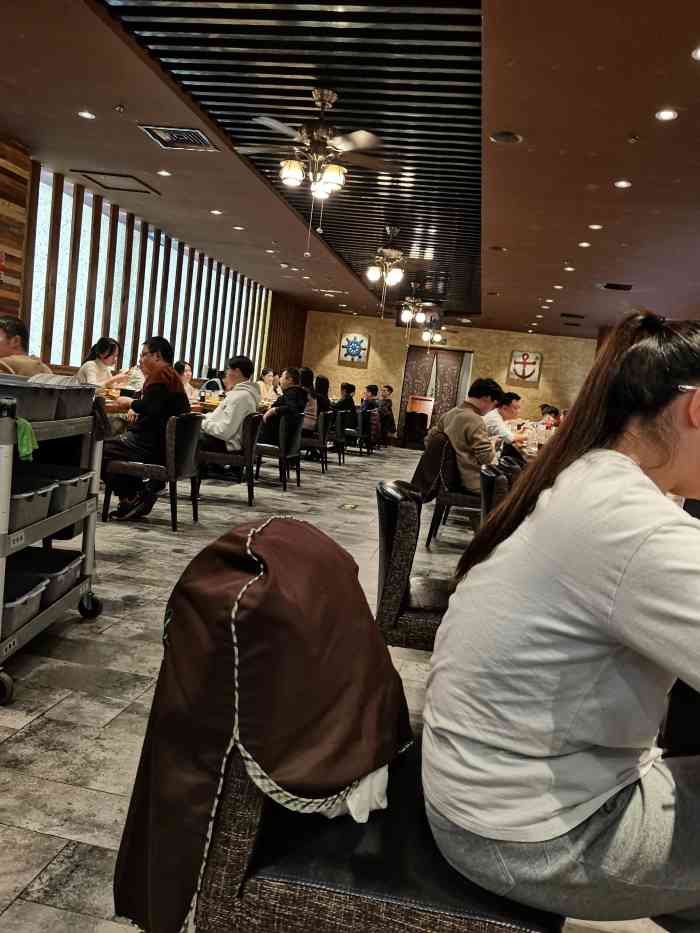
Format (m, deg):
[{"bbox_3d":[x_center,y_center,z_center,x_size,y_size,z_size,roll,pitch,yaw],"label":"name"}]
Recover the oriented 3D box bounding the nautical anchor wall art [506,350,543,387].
[{"bbox_3d":[3.479,-1.927,14.460,0.621,0.690,0.050,7,6,10],"label":"nautical anchor wall art"}]

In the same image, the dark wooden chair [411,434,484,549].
[{"bbox_3d":[0.974,0.239,5.948,0.580,0.855,0.490,8,6,9],"label":"dark wooden chair"}]

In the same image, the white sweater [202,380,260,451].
[{"bbox_3d":[-1.076,-0.490,6.676,0.510,0.620,0.490,7,6,10],"label":"white sweater"}]

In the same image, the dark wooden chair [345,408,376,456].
[{"bbox_3d":[0.164,-0.714,14.506,0.580,0.855,0.490,9,6,18],"label":"dark wooden chair"}]

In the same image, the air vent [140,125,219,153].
[{"bbox_3d":[-1.088,-2.107,4.679,0.400,0.040,0.410,7,6,10],"label":"air vent"}]

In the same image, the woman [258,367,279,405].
[{"bbox_3d":[-1.156,-0.783,10.583,0.700,1.286,0.460,9,7,24],"label":"woman"}]

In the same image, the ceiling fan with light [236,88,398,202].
[{"bbox_3d":[-0.162,-1.702,3.784,0.950,0.523,0.950,7,6,10],"label":"ceiling fan with light"}]

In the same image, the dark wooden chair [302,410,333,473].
[{"bbox_3d":[-0.546,-0.362,9.653,0.600,0.793,0.490,7,6,10],"label":"dark wooden chair"}]

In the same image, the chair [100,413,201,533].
[{"bbox_3d":[-1.451,-0.002,5.517,0.580,0.855,0.490,7,6,7],"label":"chair"}]

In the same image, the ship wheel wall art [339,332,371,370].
[{"bbox_3d":[0.083,-2.388,15.037,0.609,0.673,0.050,7,6,10],"label":"ship wheel wall art"}]

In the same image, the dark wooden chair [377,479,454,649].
[{"bbox_3d":[0.349,0.505,2.561,0.580,0.855,0.490,7,6,8],"label":"dark wooden chair"}]

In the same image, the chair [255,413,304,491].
[{"bbox_3d":[-0.856,-0.205,8.236,0.580,0.855,0.490,8,6,14],"label":"chair"}]

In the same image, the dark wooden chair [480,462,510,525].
[{"bbox_3d":[0.900,0.453,3.724,0.580,0.855,0.490,7,6,7],"label":"dark wooden chair"}]

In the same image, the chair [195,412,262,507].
[{"bbox_3d":[-1.134,-0.103,6.888,0.580,0.855,0.490,6,6,-2],"label":"chair"}]

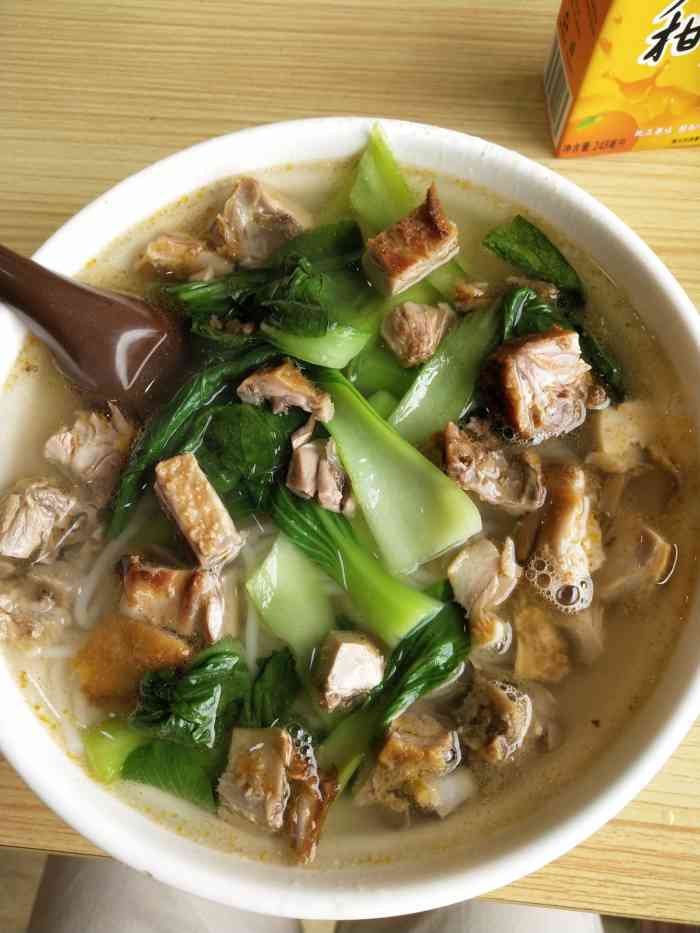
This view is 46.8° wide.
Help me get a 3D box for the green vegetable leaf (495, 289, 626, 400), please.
[{"bbox_3d":[0.064,-0.036,0.243,0.021,0.016,0.040,-43,79,-9],"label":"green vegetable leaf"}]

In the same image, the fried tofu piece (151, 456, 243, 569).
[{"bbox_3d":[-0.040,0.012,0.218,0.011,0.013,0.030,-27,77,-4],"label":"fried tofu piece"}]

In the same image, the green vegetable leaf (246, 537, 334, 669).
[{"bbox_3d":[-0.016,0.036,0.218,0.017,0.012,0.031,-23,76,-3],"label":"green vegetable leaf"}]

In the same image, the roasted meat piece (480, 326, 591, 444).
[{"bbox_3d":[0.056,-0.023,0.237,0.026,0.025,0.030,-7,76,0],"label":"roasted meat piece"}]

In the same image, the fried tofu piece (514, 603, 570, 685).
[{"bbox_3d":[0.054,0.051,0.230,0.014,0.014,0.020,-4,76,0],"label":"fried tofu piece"}]

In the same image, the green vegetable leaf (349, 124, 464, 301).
[{"bbox_3d":[0.013,-0.078,0.252,0.021,0.022,0.059,-26,75,-5],"label":"green vegetable leaf"}]

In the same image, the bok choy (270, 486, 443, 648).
[{"bbox_3d":[0.002,0.027,0.215,0.056,0.015,0.018,42,81,11],"label":"bok choy"}]

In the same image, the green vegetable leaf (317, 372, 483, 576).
[{"bbox_3d":[0.014,0.002,0.230,0.026,0.016,0.061,-30,77,-6],"label":"green vegetable leaf"}]

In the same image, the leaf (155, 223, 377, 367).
[{"bbox_3d":[-0.023,-0.050,0.235,0.064,0.019,0.033,6,76,4],"label":"leaf"}]

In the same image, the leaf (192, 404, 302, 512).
[{"bbox_3d":[-0.029,-0.002,0.225,0.031,0.010,0.026,-13,76,-1],"label":"leaf"}]

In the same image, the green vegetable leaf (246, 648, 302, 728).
[{"bbox_3d":[-0.021,0.062,0.224,0.014,0.010,0.020,-10,76,-1],"label":"green vegetable leaf"}]

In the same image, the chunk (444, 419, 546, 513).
[{"bbox_3d":[0.041,0.001,0.230,0.033,0.020,0.019,26,77,9],"label":"chunk"}]

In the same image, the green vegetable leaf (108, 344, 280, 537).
[{"bbox_3d":[-0.043,-0.008,0.238,0.039,0.020,0.064,33,79,9],"label":"green vegetable leaf"}]

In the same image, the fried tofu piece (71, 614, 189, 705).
[{"bbox_3d":[-0.060,0.054,0.223,0.027,0.019,0.023,23,77,8],"label":"fried tofu piece"}]

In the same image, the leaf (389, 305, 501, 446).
[{"bbox_3d":[0.028,-0.029,0.245,0.020,0.014,0.051,35,79,9],"label":"leaf"}]

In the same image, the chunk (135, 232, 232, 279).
[{"bbox_3d":[-0.051,-0.064,0.251,0.027,0.018,0.015,16,76,7],"label":"chunk"}]

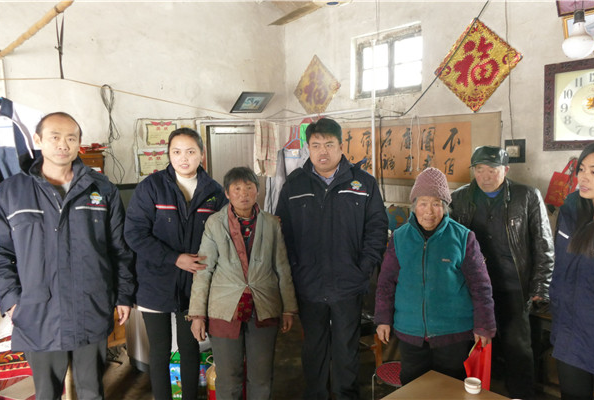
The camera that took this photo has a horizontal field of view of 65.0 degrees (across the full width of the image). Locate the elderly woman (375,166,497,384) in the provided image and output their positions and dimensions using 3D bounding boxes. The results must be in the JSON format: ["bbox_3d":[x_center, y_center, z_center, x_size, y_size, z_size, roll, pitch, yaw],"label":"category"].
[{"bbox_3d":[0.630,0.575,2.140,0.540,1.440,0.340,2,4,26],"label":"elderly woman"}]

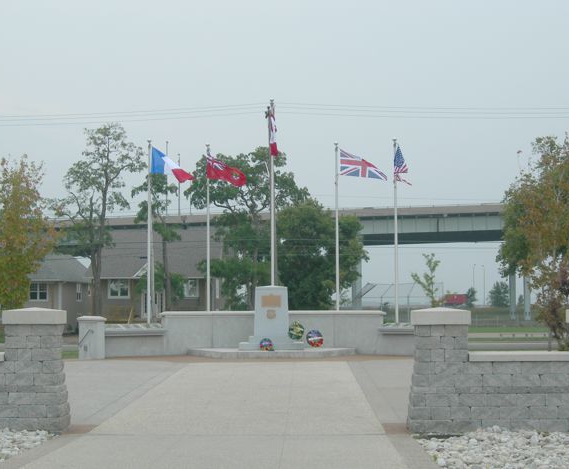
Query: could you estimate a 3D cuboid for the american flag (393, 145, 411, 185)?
[{"bbox_3d":[3.282,-1.964,30.900,0.520,1.120,0.320,0,-3,0],"label":"american flag"}]

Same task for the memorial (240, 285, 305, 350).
[{"bbox_3d":[-0.327,2.196,28.800,1.690,1.670,1.150,0,-3,1],"label":"memorial"}]

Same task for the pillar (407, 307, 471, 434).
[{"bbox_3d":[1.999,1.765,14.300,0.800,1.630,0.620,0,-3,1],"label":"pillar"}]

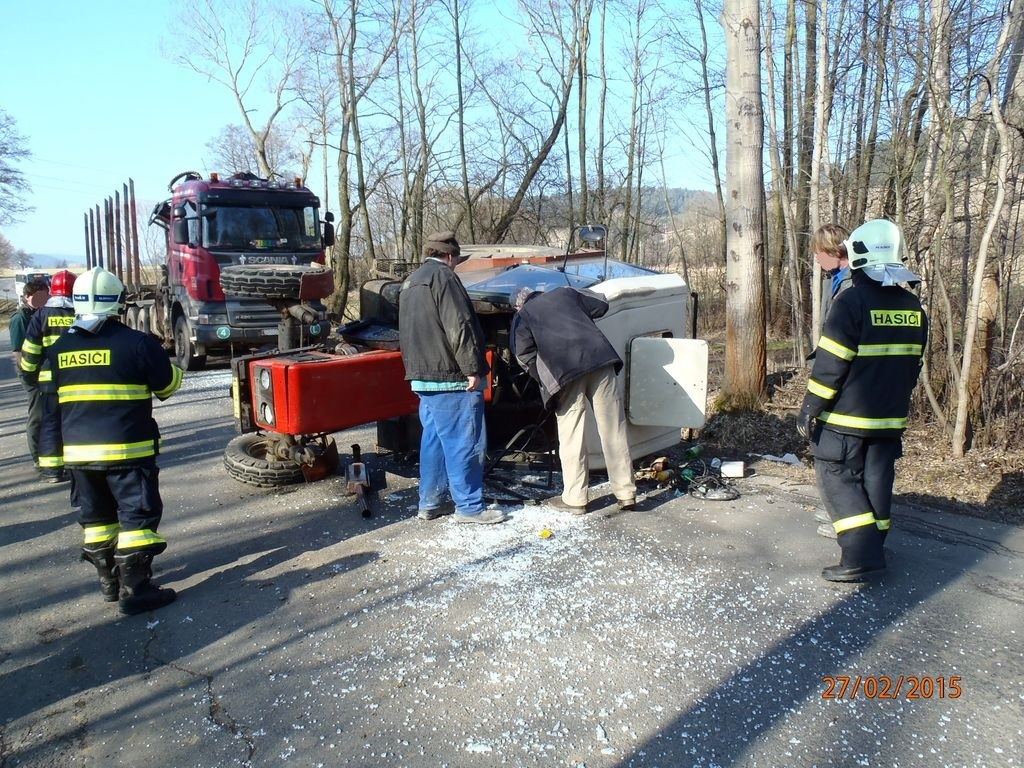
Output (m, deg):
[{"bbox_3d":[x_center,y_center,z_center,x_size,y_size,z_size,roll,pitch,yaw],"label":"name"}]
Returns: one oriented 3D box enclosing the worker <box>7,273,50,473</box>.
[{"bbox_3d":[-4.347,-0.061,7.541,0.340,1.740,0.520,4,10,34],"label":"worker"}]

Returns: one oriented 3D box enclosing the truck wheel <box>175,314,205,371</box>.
[{"bbox_3d":[-6.103,-0.787,15.700,0.320,1.050,1.050,-8,10,-37],"label":"truck wheel"}]

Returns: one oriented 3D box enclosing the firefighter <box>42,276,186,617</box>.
[{"bbox_3d":[-2.029,0.289,4.238,0.640,1.790,0.460,-2,8,0],"label":"firefighter"}]

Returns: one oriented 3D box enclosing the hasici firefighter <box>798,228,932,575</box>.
[{"bbox_3d":[1.775,0.099,4.196,0.600,1.830,0.440,-6,9,-28],"label":"hasici firefighter"}]

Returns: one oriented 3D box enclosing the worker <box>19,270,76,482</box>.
[{"bbox_3d":[-3.857,-0.061,7.076,0.640,1.820,0.420,-4,8,-14],"label":"worker"}]

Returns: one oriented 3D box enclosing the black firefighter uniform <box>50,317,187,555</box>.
[{"bbox_3d":[-2.034,0.294,4.239,0.640,1.240,0.440,-2,8,0],"label":"black firefighter uniform"}]

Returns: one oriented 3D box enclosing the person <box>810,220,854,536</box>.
[{"bbox_3d":[1.895,0.004,4.806,0.360,1.810,0.500,-2,8,0],"label":"person"}]

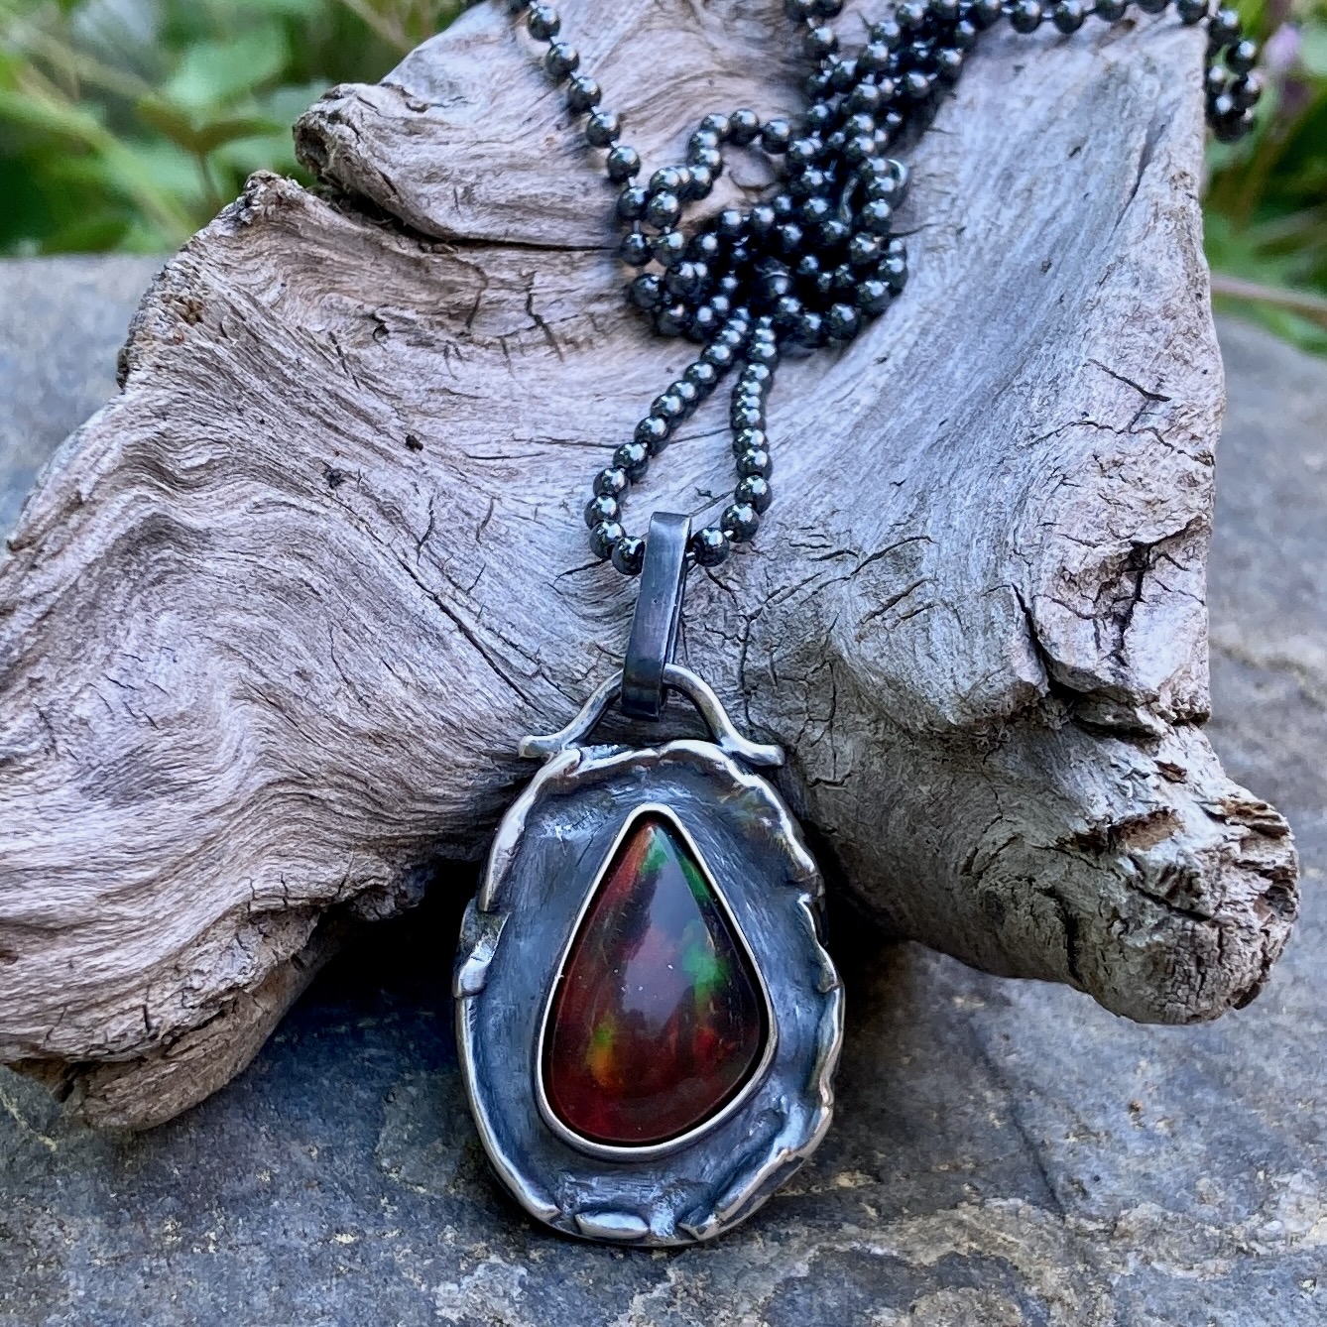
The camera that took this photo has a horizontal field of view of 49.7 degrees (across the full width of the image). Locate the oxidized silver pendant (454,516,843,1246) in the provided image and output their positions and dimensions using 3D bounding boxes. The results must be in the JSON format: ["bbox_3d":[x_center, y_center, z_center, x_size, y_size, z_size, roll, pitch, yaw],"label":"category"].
[{"bbox_3d":[-0.001,0.013,0.104,0.027,0.007,0.054,2,65,1],"label":"oxidized silver pendant"}]

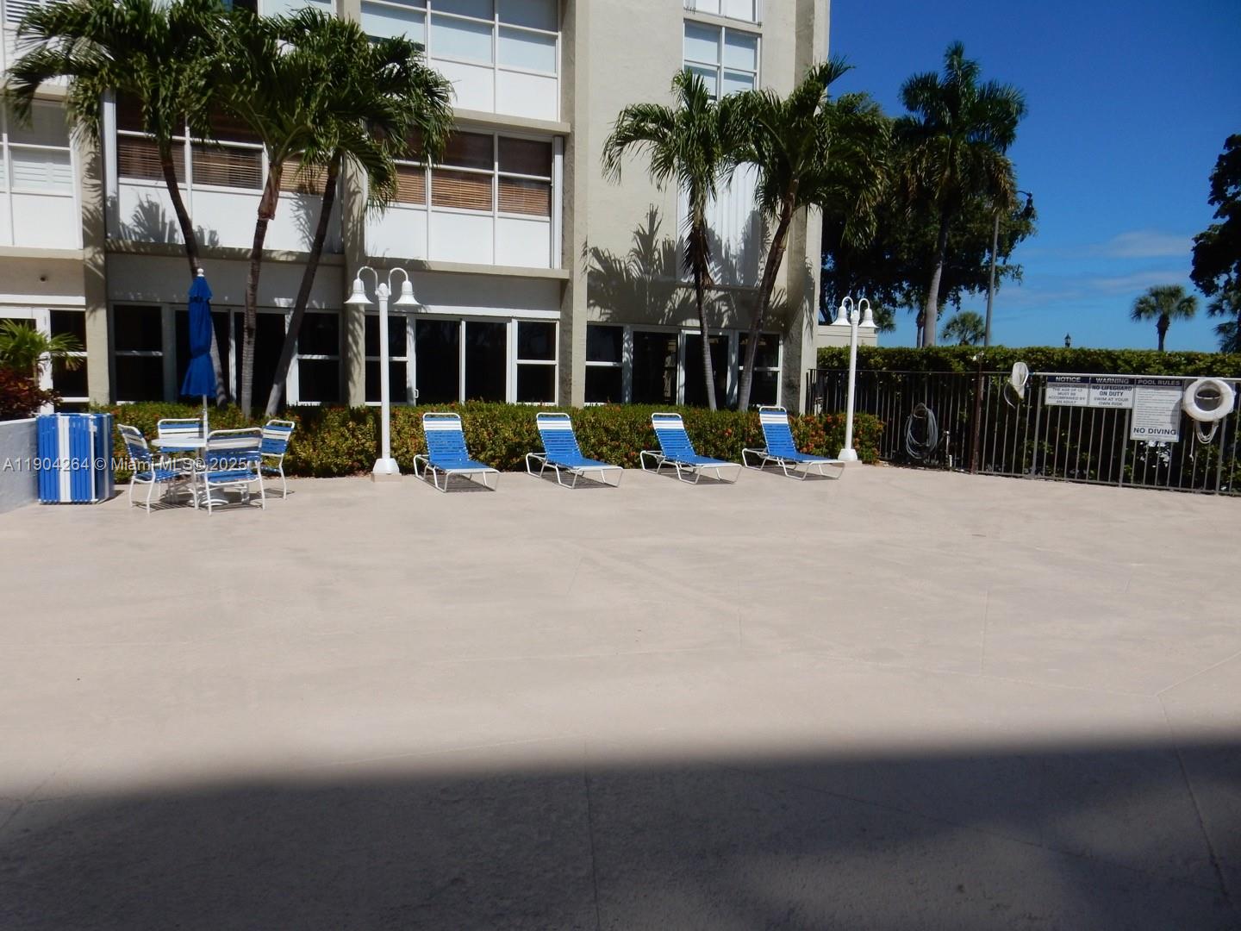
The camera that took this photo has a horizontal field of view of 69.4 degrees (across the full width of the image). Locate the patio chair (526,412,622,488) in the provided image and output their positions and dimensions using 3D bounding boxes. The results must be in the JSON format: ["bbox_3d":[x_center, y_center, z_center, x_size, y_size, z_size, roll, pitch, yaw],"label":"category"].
[{"bbox_3d":[-0.656,-0.244,12.553,0.640,0.900,1.970,-2,7,-24],"label":"patio chair"}]

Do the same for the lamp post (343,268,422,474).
[{"bbox_3d":[-3.260,-1.264,12.311,1.020,2.850,0.420,-2,7,-24],"label":"lamp post"}]

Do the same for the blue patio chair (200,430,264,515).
[{"bbox_3d":[-4.192,0.036,9.575,0.580,0.870,0.610,-4,8,-42],"label":"blue patio chair"}]

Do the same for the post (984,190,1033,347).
[{"bbox_3d":[14.435,-5.929,33.437,1.400,8.500,0.400,1,6,0],"label":"post"}]

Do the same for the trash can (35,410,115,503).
[{"bbox_3d":[-6.113,-0.085,10.069,0.580,0.950,0.570,0,6,-12],"label":"trash can"}]

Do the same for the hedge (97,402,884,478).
[{"bbox_3d":[-1.186,-0.445,14.128,12.277,1.000,1.050,-1,6,-22],"label":"hedge"}]

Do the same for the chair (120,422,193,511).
[{"bbox_3d":[-4.924,0.015,9.502,0.620,0.900,0.560,-5,9,-44],"label":"chair"}]

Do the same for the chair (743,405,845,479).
[{"bbox_3d":[2.638,-0.372,13.880,0.640,1.000,1.890,-2,7,-24],"label":"chair"}]

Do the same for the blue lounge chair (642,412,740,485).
[{"bbox_3d":[1.000,-0.278,13.178,0.640,0.900,1.910,-2,7,-24],"label":"blue lounge chair"}]

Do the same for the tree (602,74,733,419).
[{"bbox_3d":[0.896,-3.510,15.782,2.400,6.650,2.300,1,7,0],"label":"tree"}]

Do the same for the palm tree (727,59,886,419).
[{"bbox_3d":[3.291,-3.744,16.571,2.909,7.220,2.800,1,6,0],"label":"palm tree"}]

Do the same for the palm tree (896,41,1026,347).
[{"bbox_3d":[10.351,-7.130,28.108,3.808,11.836,3.808,1,6,0],"label":"palm tree"}]

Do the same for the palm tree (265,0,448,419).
[{"bbox_3d":[-4.051,-3.363,13.543,2.850,6.600,2.700,-2,7,-24],"label":"palm tree"}]

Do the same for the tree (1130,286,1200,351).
[{"bbox_3d":[24.851,-5.293,41.308,2.750,5.990,2.750,1,6,0],"label":"tree"}]

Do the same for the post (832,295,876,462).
[{"bbox_3d":[4.007,-1.468,15.347,1.000,2.870,0.370,-3,7,-32],"label":"post"}]

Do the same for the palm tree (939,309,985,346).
[{"bbox_3d":[19.942,-6.588,52.000,3.000,5.200,3.000,-2,7,-24],"label":"palm tree"}]

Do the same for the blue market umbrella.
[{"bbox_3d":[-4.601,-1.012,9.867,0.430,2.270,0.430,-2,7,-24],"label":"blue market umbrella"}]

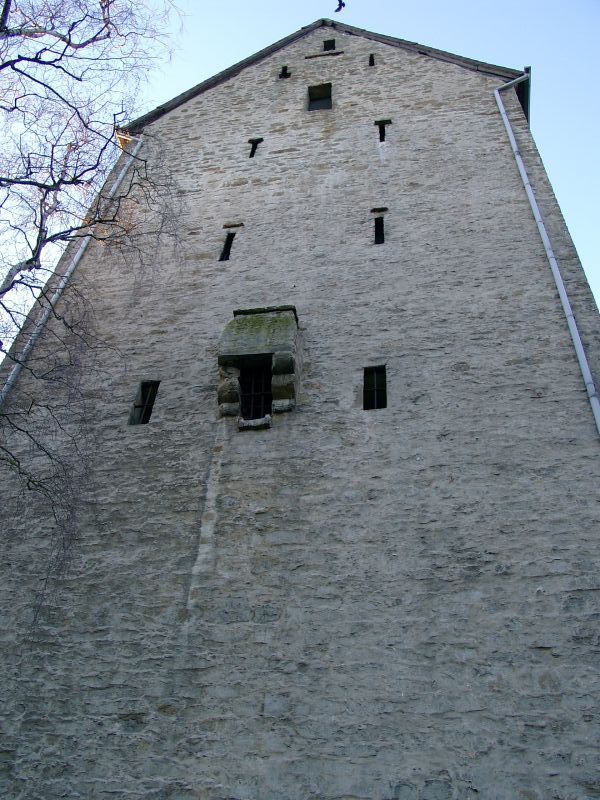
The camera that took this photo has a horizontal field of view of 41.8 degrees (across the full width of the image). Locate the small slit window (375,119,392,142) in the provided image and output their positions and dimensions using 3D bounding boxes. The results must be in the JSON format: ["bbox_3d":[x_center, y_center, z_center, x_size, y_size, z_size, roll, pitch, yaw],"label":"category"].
[{"bbox_3d":[2.011,-6.339,18.803,0.431,1.290,0.220,-4,-49,9],"label":"small slit window"}]

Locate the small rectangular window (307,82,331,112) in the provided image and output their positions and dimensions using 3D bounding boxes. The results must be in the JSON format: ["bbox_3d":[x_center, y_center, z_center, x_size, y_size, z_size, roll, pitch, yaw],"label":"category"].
[{"bbox_3d":[0.559,-7.992,21.063,0.635,1.786,0.250,-4,-49,9],"label":"small rectangular window"}]

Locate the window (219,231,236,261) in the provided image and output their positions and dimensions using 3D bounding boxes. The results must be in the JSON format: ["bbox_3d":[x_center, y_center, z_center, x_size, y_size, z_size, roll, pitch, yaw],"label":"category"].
[{"bbox_3d":[-1.415,-2.975,15.760,0.200,1.059,0.220,-4,-49,9],"label":"window"}]

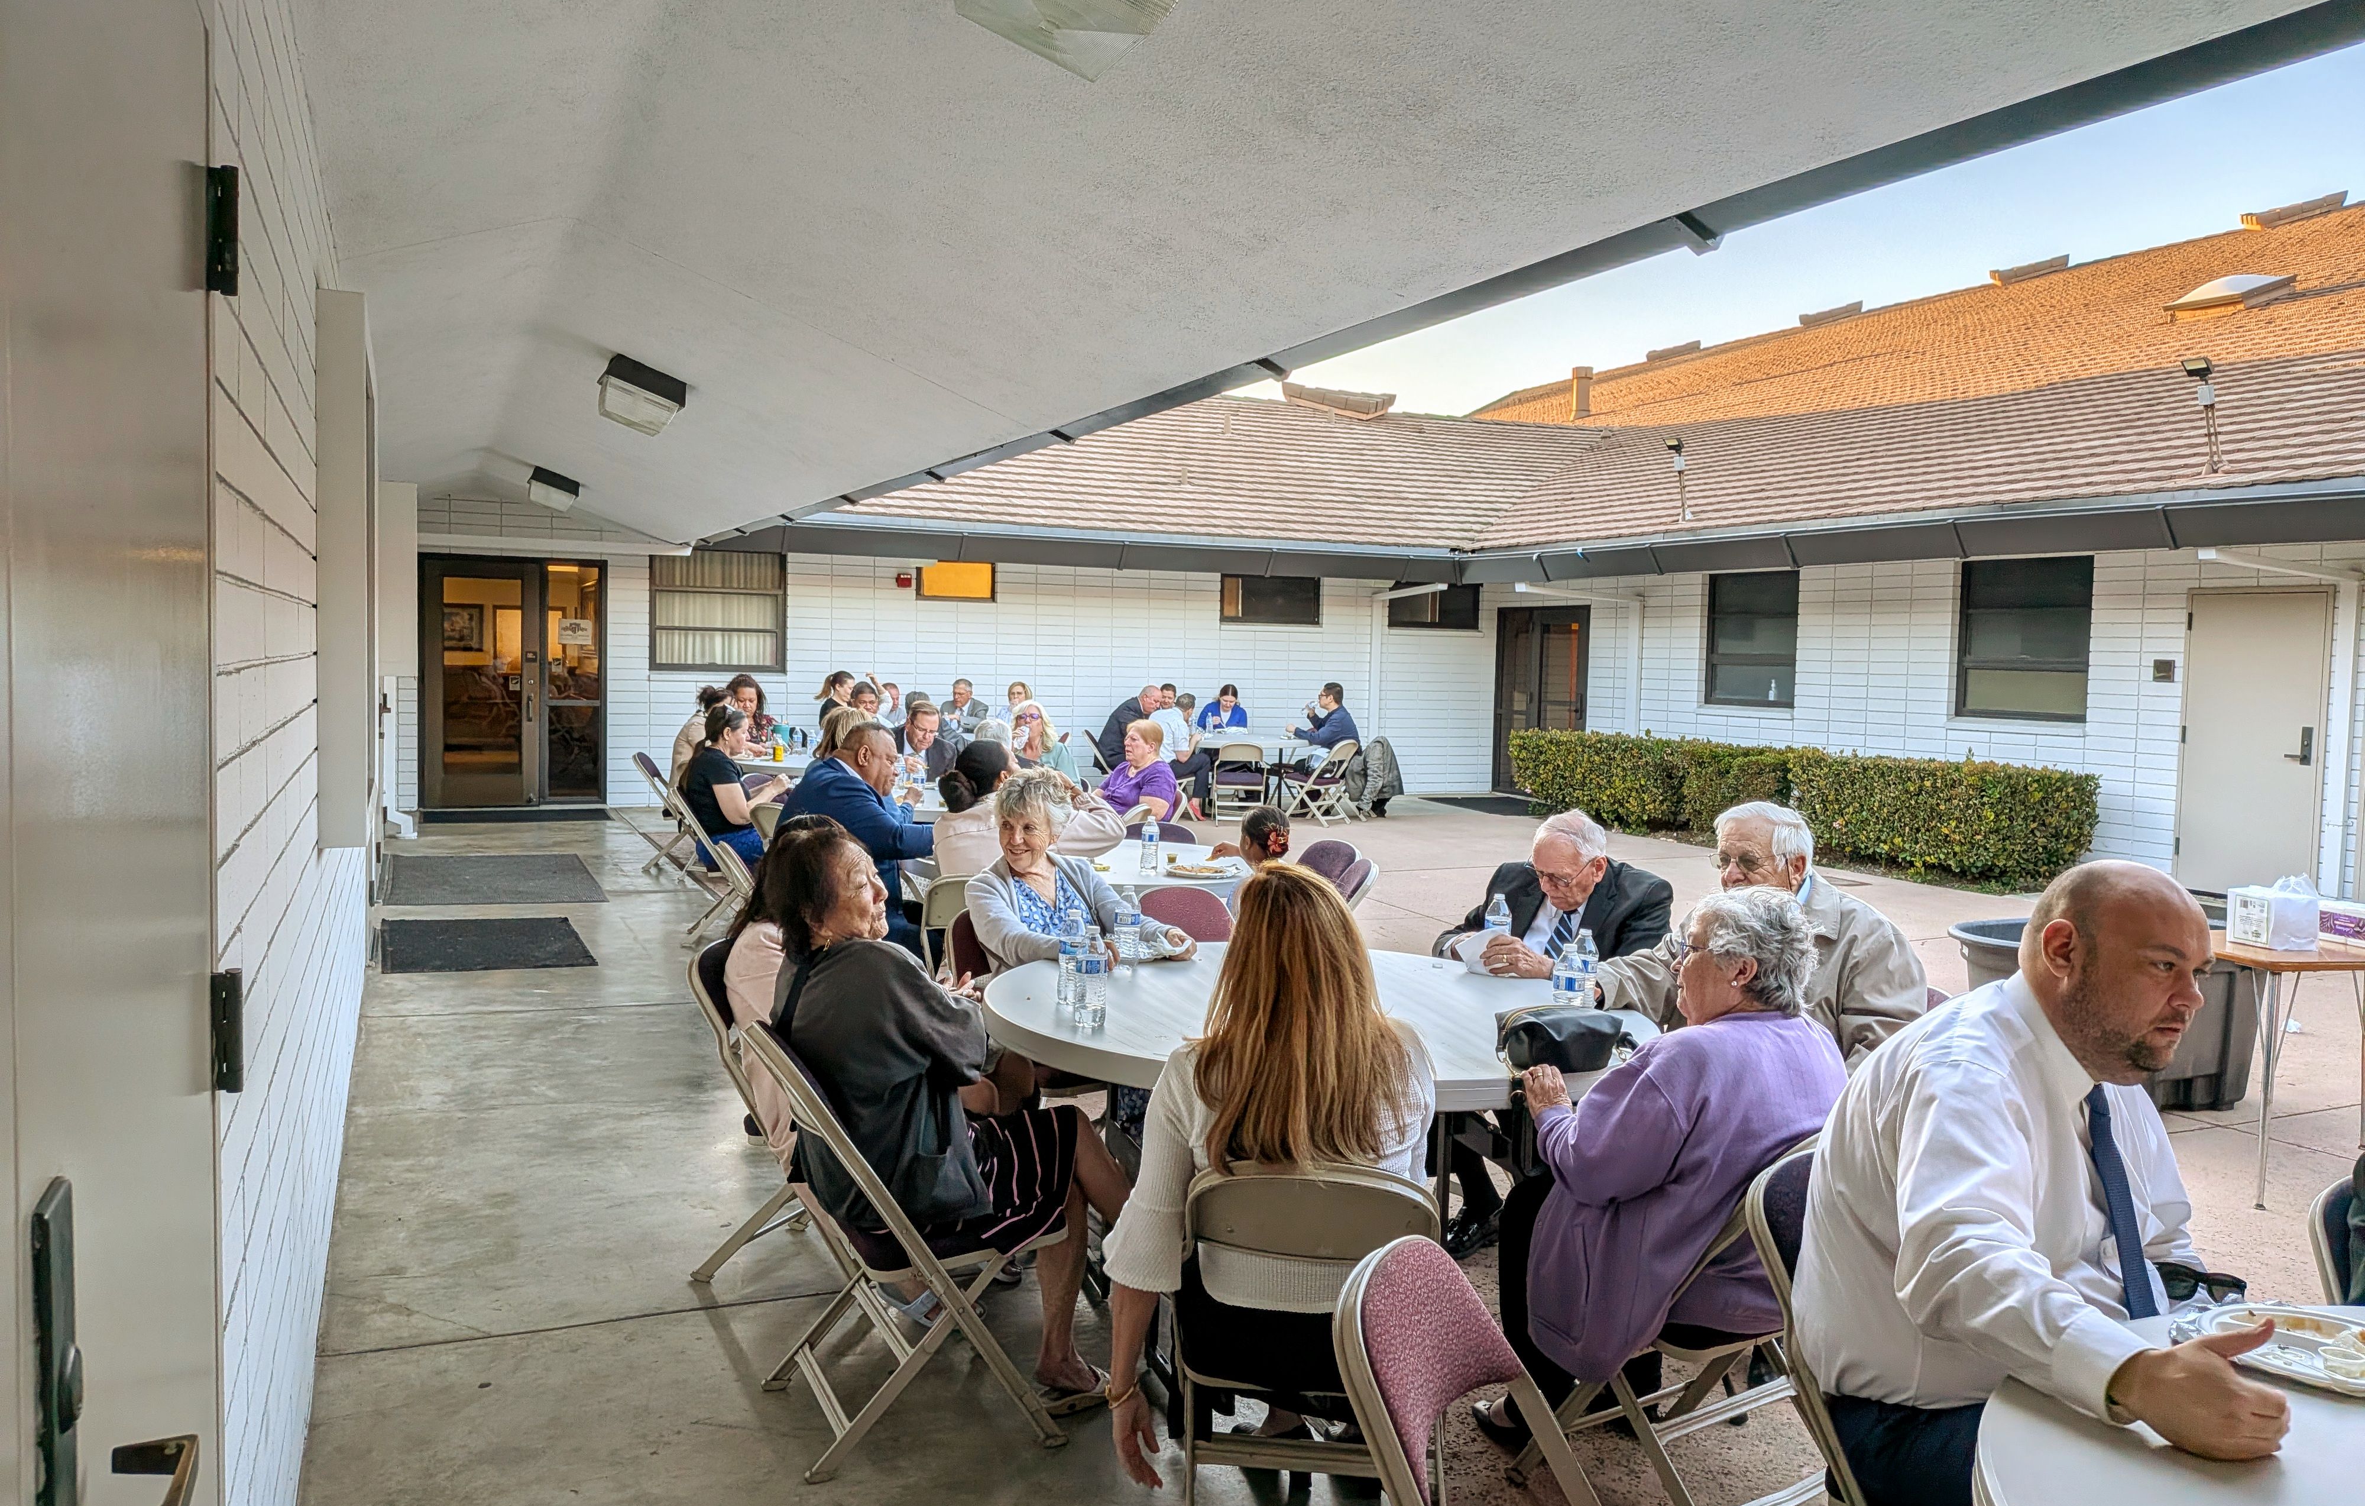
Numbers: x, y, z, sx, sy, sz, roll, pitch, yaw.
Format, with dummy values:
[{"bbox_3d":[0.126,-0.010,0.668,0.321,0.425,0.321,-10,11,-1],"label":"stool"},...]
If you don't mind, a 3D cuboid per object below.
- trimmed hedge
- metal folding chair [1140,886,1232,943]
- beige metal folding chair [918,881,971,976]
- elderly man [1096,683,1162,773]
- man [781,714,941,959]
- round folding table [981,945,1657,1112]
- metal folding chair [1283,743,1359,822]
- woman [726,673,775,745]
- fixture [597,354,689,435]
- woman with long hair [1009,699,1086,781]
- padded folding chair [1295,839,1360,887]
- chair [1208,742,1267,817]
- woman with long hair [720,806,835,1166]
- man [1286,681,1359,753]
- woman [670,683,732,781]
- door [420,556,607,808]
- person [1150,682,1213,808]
[{"bbox_3d":[4.738,0.373,13.738,0.900,0.820,5.700,0,4,-25],"label":"trimmed hedge"},{"bbox_3d":[0.037,0.797,4.723,0.460,0.760,0.520,1,3,-9],"label":"metal folding chair"},{"bbox_3d":[-0.550,0.766,5.449,0.460,0.760,0.530,3,4,20],"label":"beige metal folding chair"},{"bbox_3d":[-0.415,-0.027,15.050,0.800,1.200,0.520,2,3,7],"label":"elderly man"},{"bbox_3d":[-1.060,0.478,5.780,0.880,1.220,0.620,0,4,-21],"label":"man"},{"bbox_3d":[0.295,0.937,3.803,1.524,0.737,1.524,1,3,0],"label":"round folding table"},{"bbox_3d":[1.261,0.246,14.651,0.520,0.760,0.470,3,4,28],"label":"metal folding chair"},{"bbox_3d":[-2.894,0.110,11.000,0.500,1.280,0.720,0,4,-18],"label":"woman"},{"bbox_3d":[-2.613,-1.698,7.893,0.380,0.250,0.370,20,-5,-25],"label":"fixture"},{"bbox_3d":[-0.810,0.306,9.550,0.500,1.220,0.720,3,4,30],"label":"woman with long hair"},{"bbox_3d":[0.367,0.732,6.402,0.530,0.760,0.460,-1,4,-34],"label":"padded folding chair"},{"bbox_3d":[0.500,0.274,14.800,0.460,0.770,0.490,1,3,2],"label":"chair"},{"bbox_3d":[-0.720,0.662,3.800,0.780,1.100,0.480,3,4,19],"label":"woman with long hair"},{"bbox_3d":[1.300,-0.020,15.100,0.820,1.250,0.540,1,3,-1],"label":"man"},{"bbox_3d":[-2.800,0.168,10.200,0.800,1.240,0.500,1,3,-3],"label":"woman"},{"bbox_3d":[-5.792,-0.607,14.243,1.500,2.150,0.100,0,4,-25],"label":"door"},{"bbox_3d":[0.008,0.037,14.550,0.750,1.150,0.500,-1,4,-35],"label":"person"}]

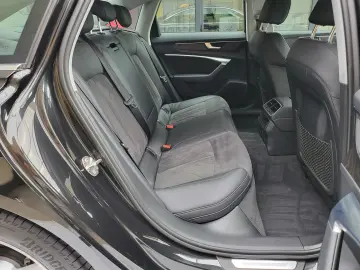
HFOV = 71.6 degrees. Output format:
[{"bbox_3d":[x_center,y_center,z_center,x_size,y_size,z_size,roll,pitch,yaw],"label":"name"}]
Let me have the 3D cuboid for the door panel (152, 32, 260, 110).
[{"bbox_3d":[0.213,-0.502,2.097,0.880,0.645,0.130,0,24,0],"label":"door panel"}]

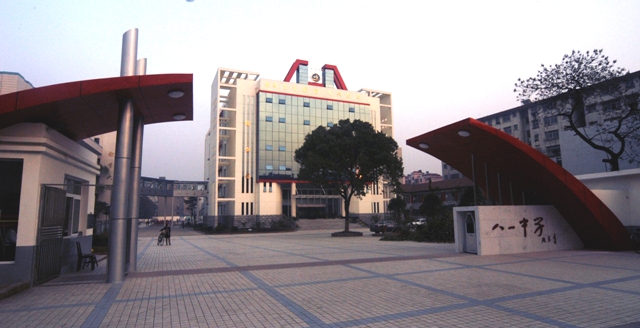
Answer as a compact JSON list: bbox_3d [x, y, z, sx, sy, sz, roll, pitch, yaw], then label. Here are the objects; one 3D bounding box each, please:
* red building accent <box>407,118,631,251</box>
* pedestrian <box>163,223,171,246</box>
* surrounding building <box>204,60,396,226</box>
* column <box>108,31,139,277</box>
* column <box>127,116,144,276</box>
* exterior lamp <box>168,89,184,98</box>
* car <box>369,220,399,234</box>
[{"bbox_3d":[8.144,1.088,14.341,7.140,4.845,4.080,1,-7,-15],"label":"red building accent"},{"bbox_3d":[-11.676,5.385,25.802,0.408,1.652,0.510,3,-8,-26],"label":"pedestrian"},{"bbox_3d":[-4.117,-3.714,71.911,36.302,32.784,17.340,2,-8,-24],"label":"surrounding building"},{"bbox_3d":[-4.737,-0.345,8.135,0.323,6.127,0.323,2,-8,-24],"label":"column"},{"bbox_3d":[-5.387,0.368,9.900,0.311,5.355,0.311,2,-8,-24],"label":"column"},{"bbox_3d":[-3.579,-1.757,8.415,0.367,0.092,0.367,2,-8,-24],"label":"exterior lamp"},{"bbox_3d":[8.526,7.539,40.507,4.600,1.460,1.780,2,-8,-24],"label":"car"}]

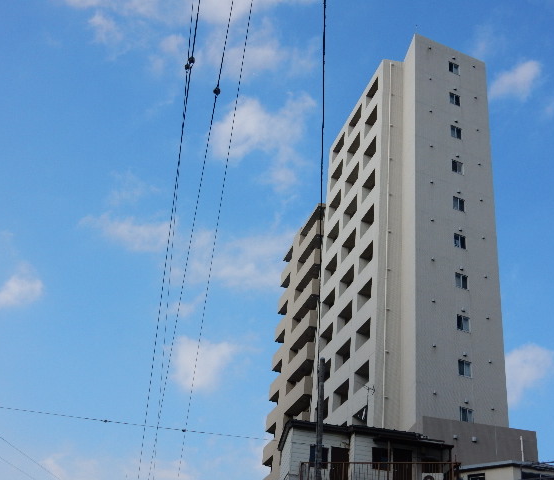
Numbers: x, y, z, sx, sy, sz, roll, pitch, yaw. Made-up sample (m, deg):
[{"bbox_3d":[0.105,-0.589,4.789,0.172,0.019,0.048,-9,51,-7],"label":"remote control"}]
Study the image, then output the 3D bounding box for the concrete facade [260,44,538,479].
[{"bbox_3d":[6.569,11.464,60.671,8.870,43.940,32.010,14,-30,-14],"label":"concrete facade"}]

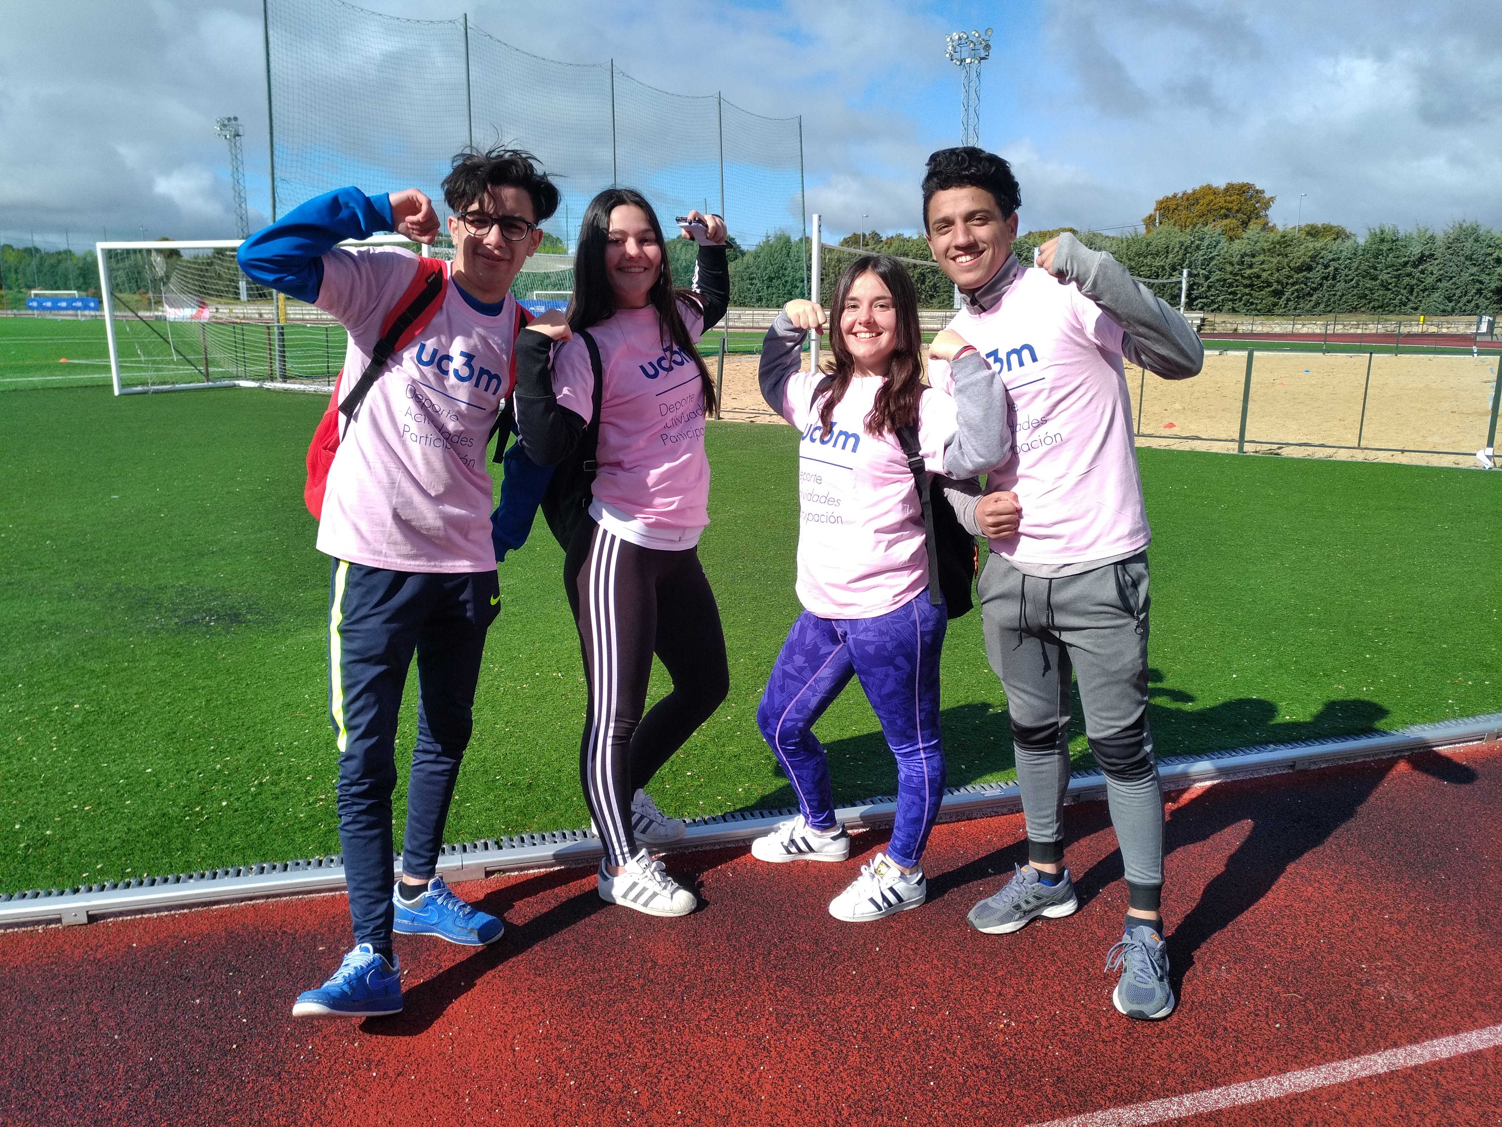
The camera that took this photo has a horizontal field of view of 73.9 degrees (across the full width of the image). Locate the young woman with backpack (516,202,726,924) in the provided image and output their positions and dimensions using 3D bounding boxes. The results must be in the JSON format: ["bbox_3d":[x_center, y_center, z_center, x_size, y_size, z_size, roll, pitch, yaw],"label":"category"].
[{"bbox_3d":[-0.290,0.033,2.370,0.450,1.700,0.530,13,19,40],"label":"young woman with backpack"}]

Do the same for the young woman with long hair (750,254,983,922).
[{"bbox_3d":[0.270,0.094,2.403,0.590,1.575,0.470,13,19,40],"label":"young woman with long hair"}]

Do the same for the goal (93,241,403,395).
[{"bbox_3d":[-6.445,-3.638,15.072,6.900,2.330,2.100,7,16,24],"label":"goal"}]

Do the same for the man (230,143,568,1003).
[{"bbox_3d":[-0.681,0.083,2.069,0.650,1.745,0.480,-10,18,-37],"label":"man"}]

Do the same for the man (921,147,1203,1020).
[{"bbox_3d":[0.681,0.086,2.096,0.550,1.750,0.500,11,18,36],"label":"man"}]

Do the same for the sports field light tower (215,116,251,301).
[{"bbox_3d":[-52.134,-35.602,100.431,2.800,17.800,2.300,8,16,26],"label":"sports field light tower"}]

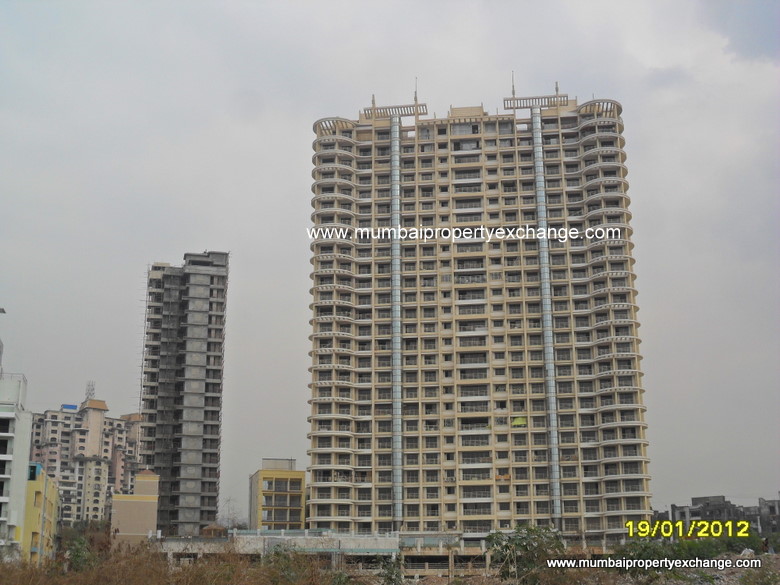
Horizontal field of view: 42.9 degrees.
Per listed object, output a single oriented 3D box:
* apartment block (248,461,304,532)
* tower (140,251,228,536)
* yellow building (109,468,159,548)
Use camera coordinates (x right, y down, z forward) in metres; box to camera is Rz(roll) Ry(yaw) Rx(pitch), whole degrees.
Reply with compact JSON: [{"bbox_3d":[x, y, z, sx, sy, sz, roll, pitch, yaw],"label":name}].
[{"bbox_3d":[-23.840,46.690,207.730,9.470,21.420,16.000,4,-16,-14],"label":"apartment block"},{"bbox_3d":[-45.270,25.520,214.490,17.000,65.950,18.000,4,-16,-13],"label":"tower"},{"bbox_3d":[-40.080,35.900,155.660,6.910,14.310,9.000,4,-16,-13],"label":"yellow building"}]

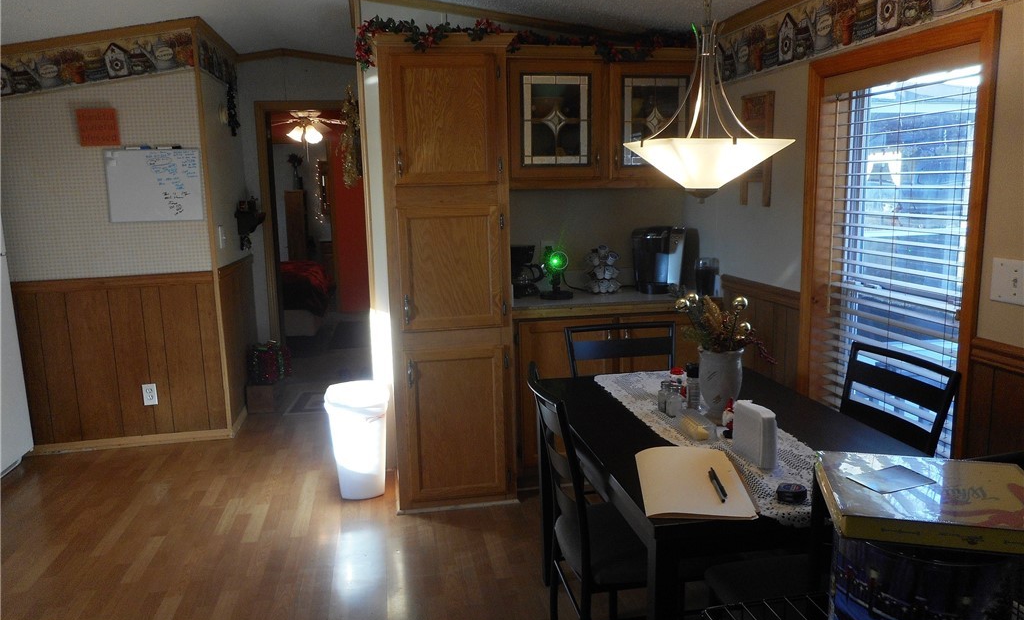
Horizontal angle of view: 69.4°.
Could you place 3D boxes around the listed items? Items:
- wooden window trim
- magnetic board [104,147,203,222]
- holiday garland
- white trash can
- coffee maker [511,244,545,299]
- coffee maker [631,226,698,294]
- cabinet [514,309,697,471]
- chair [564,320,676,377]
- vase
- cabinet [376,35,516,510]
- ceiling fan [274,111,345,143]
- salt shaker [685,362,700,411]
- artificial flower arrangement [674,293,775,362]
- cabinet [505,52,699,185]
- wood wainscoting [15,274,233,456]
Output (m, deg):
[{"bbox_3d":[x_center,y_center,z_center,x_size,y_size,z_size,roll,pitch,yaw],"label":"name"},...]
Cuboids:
[{"bbox_3d":[1.262,-0.121,2.489,0.100,1.500,0.865,-3,10,-11],"label":"wooden window trim"},{"bbox_3d":[-1.945,-0.679,4.025,0.485,0.396,0.018,-3,10,-10],"label":"magnetic board"},{"bbox_3d":[0.139,-1.142,3.216,1.613,0.213,0.403,-3,10,-10],"label":"holiday garland"},{"bbox_3d":[-0.722,0.621,3.515,0.295,0.510,0.360,-3,10,-11],"label":"white trash can"},{"bbox_3d":[0.049,-0.195,3.719,0.230,0.250,0.180,-1,9,-1],"label":"coffee maker"},{"bbox_3d":[0.779,-0.261,3.793,0.255,0.326,0.310,3,10,21],"label":"coffee maker"},{"bbox_3d":[0.459,0.358,3.749,1.030,0.867,0.536,-3,10,-11],"label":"cabinet"},{"bbox_3d":[0.460,0.541,2.613,0.442,0.914,0.490,-3,10,-10],"label":"chair"},{"bbox_3d":[0.593,0.211,2.096,0.138,0.213,0.138,-3,10,-10],"label":"vase"},{"bbox_3d":[-0.308,-0.161,3.480,0.583,2.042,0.655,-3,10,-10],"label":"cabinet"},{"bbox_3d":[-1.909,-1.720,6.867,1.180,0.370,1.180,-3,10,-11],"label":"ceiling fan"},{"bbox_3d":[0.536,0.223,2.221,0.048,0.144,0.047,-3,10,-10],"label":"salt shaker"},{"bbox_3d":[0.594,0.046,2.068,0.294,0.202,0.240,-3,10,-10],"label":"artificial flower arrangement"},{"bbox_3d":[0.412,-0.921,3.614,1.020,0.643,0.322,-3,10,-11],"label":"cabinet"},{"bbox_3d":[-2.186,0.305,4.143,1.063,0.985,0.030,-3,10,-10],"label":"wood wainscoting"}]

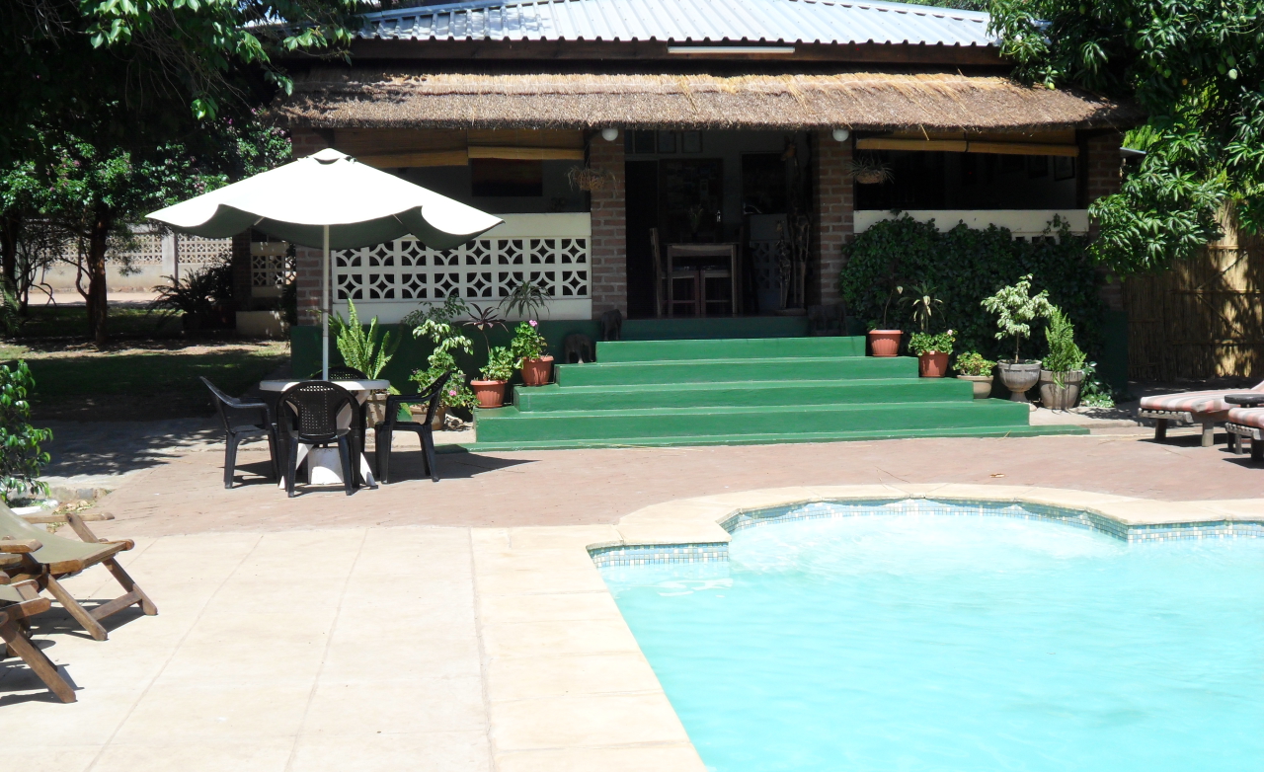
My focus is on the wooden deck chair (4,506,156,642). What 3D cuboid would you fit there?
[{"bbox_3d":[-2.566,0.593,6.712,1.000,0.830,0.600,0,4,6],"label":"wooden deck chair"}]

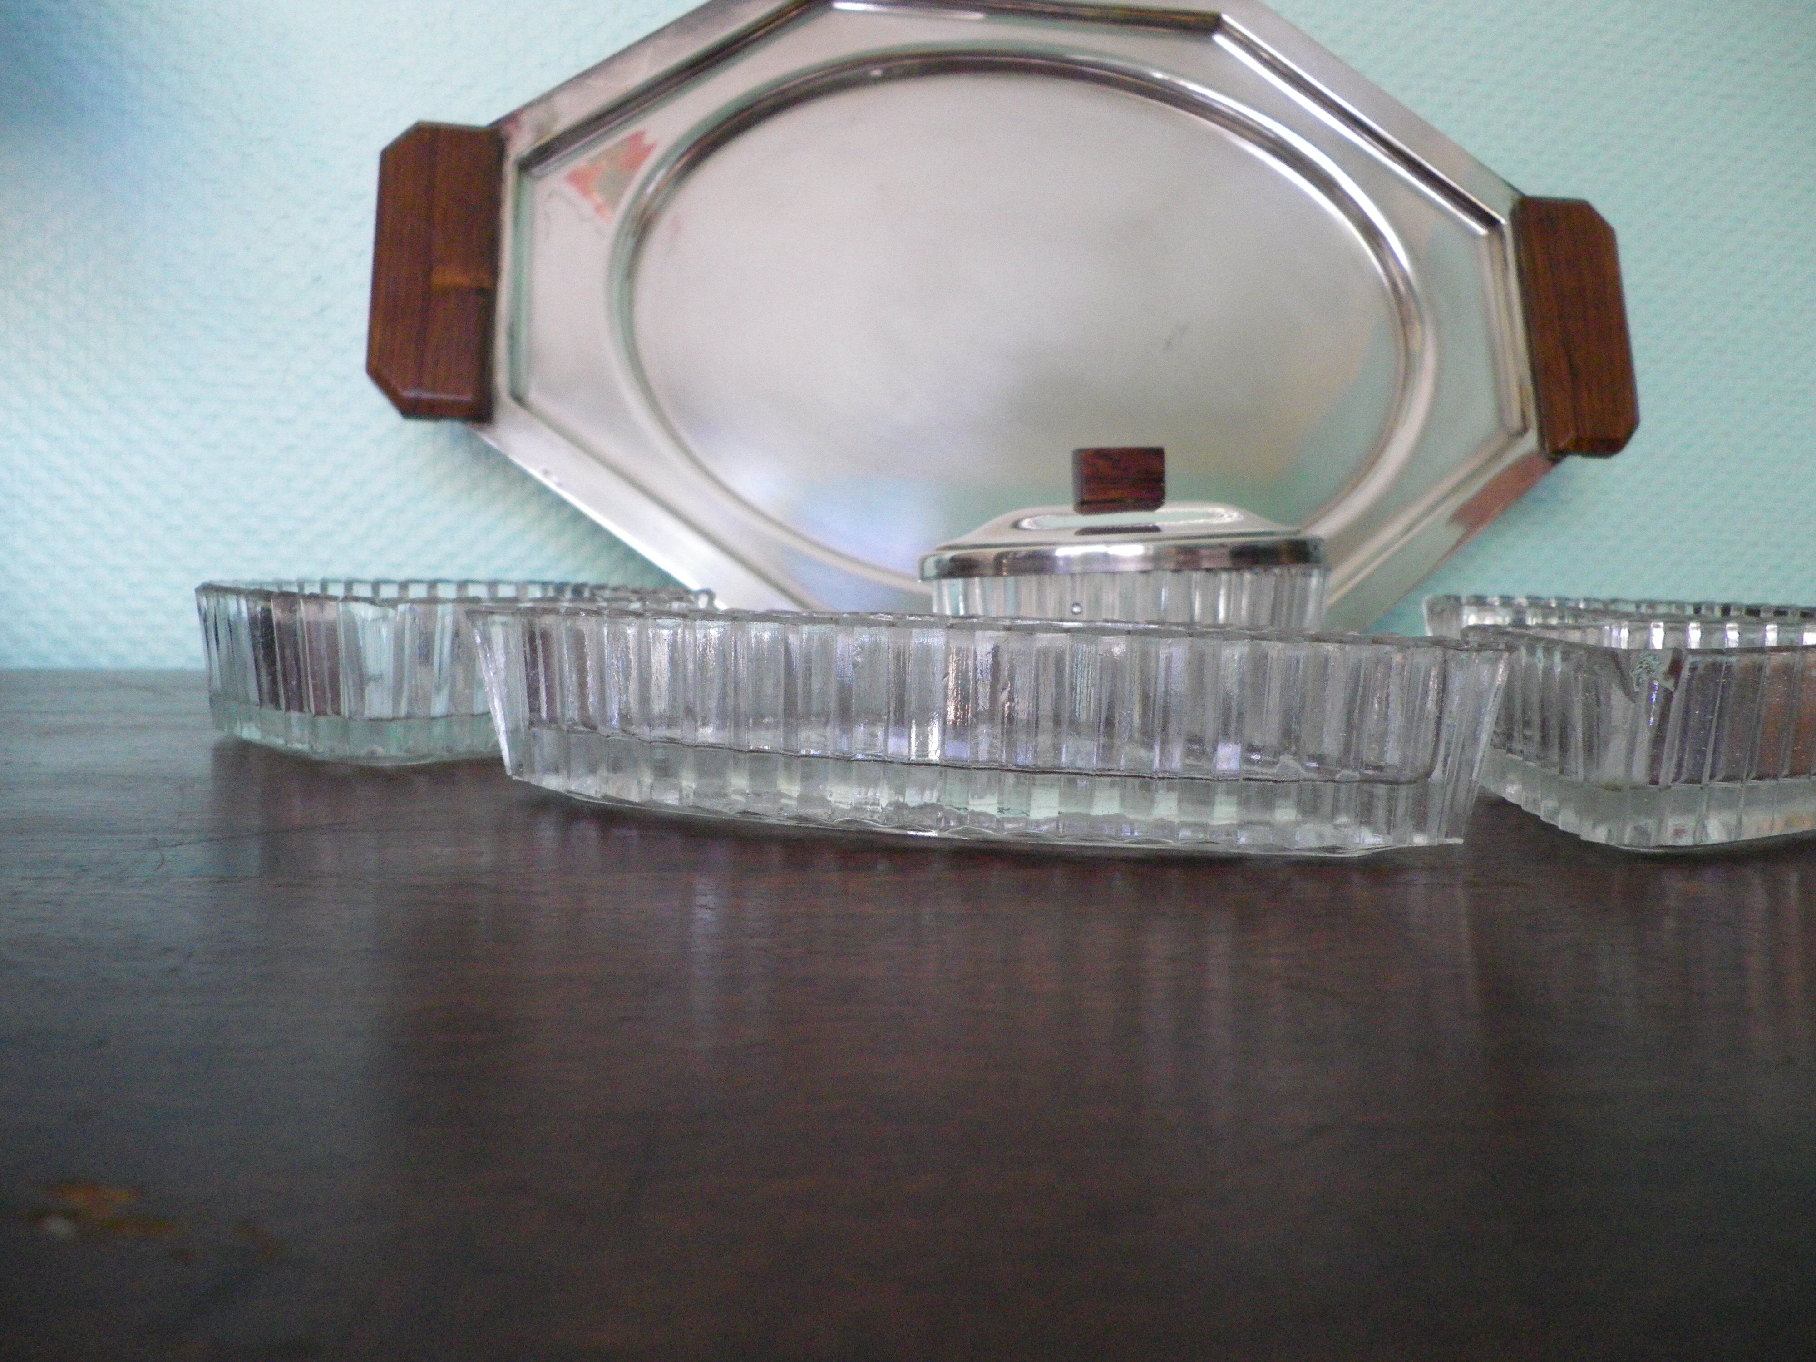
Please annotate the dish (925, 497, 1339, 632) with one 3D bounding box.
[{"bbox_3d":[0.058,-0.009,0.413,0.108,0.051,0.085,1,7,-2],"label":"dish"}]

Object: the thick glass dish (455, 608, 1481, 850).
[{"bbox_3d":[0.009,0.009,0.309,0.219,0.040,0.057,3,7,12],"label":"thick glass dish"}]

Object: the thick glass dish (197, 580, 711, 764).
[{"bbox_3d":[-0.121,-0.004,0.399,0.134,0.039,0.083,-1,7,-15],"label":"thick glass dish"}]

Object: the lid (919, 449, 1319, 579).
[{"bbox_3d":[0.059,-0.048,0.408,0.110,0.034,0.086,1,7,-2],"label":"lid"}]

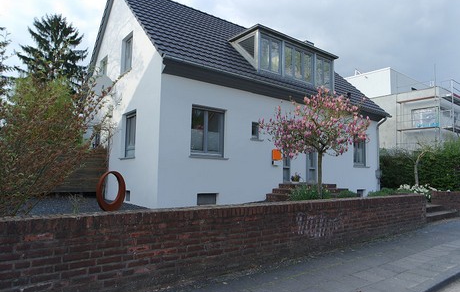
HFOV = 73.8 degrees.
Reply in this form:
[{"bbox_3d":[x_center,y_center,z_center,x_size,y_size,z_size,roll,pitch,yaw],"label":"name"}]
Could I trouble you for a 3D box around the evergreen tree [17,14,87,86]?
[{"bbox_3d":[-12.224,-3.295,20.673,5.500,11.593,5.500,5,-6,-38],"label":"evergreen tree"}]

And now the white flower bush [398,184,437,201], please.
[{"bbox_3d":[5.506,1.447,8.993,0.750,0.520,0.900,5,-6,-38],"label":"white flower bush"}]

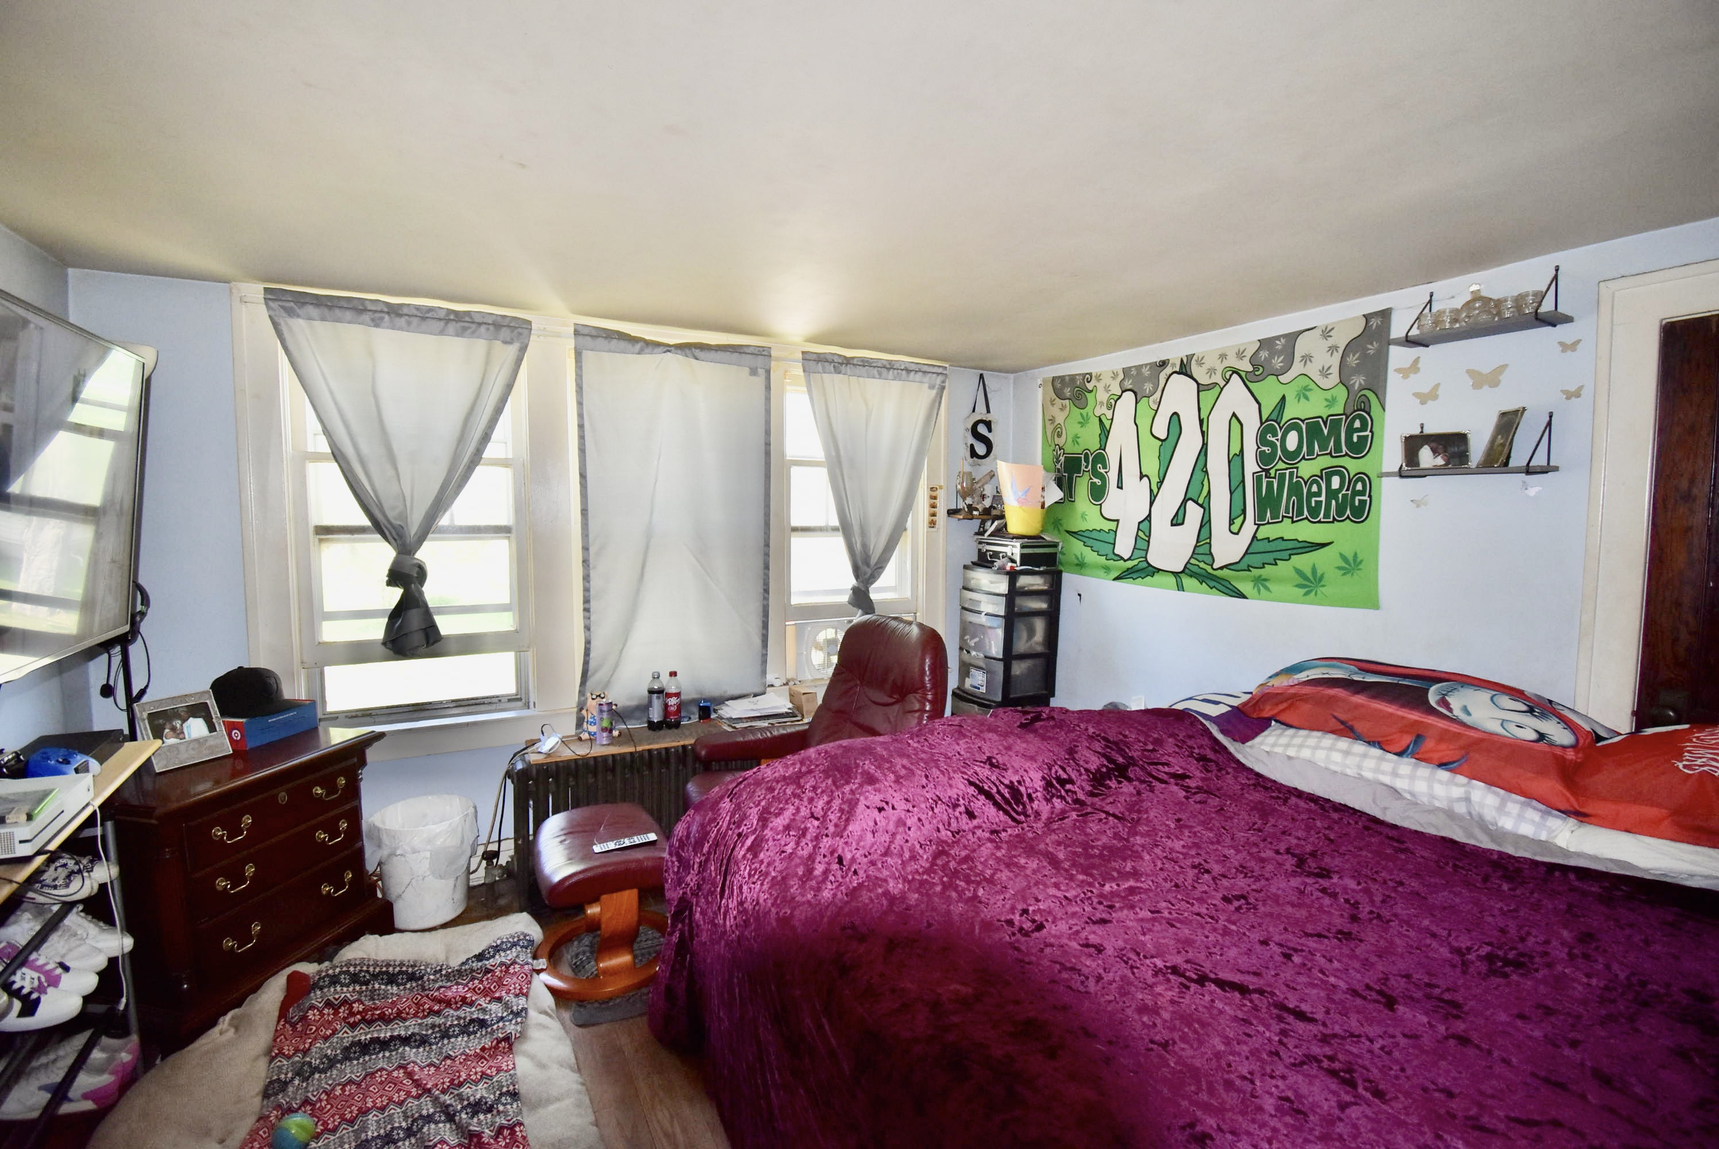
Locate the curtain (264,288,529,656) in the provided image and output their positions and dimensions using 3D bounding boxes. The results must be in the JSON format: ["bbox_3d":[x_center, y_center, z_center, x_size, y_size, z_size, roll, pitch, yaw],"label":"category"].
[{"bbox_3d":[-1.527,-0.314,2.452,0.755,1.190,0.090,-2,4,-27],"label":"curtain"}]

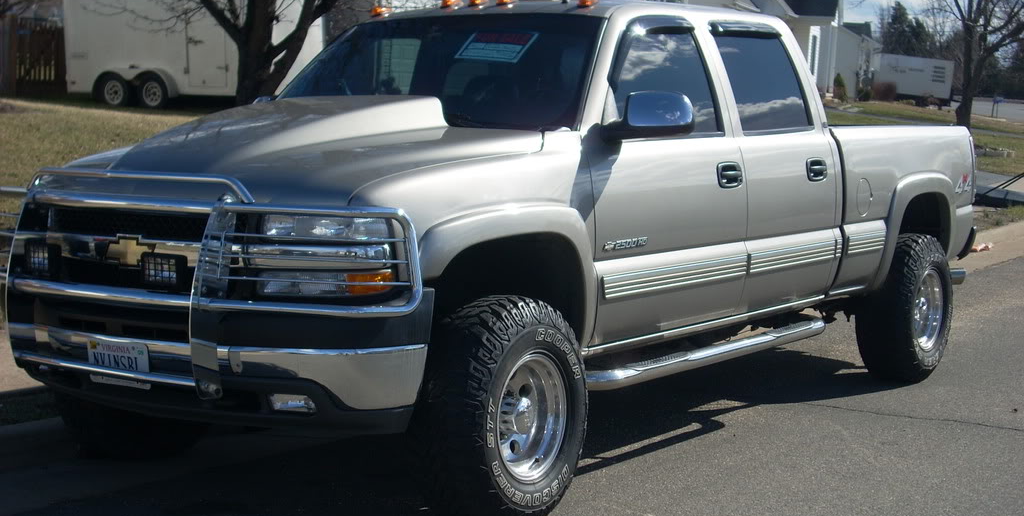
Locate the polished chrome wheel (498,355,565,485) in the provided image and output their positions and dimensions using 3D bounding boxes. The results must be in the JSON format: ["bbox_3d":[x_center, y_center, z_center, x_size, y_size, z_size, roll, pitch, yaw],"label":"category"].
[{"bbox_3d":[-0.006,0.560,5.760,0.200,0.475,0.475,4,6,32],"label":"polished chrome wheel"}]

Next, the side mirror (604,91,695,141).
[{"bbox_3d":[0.525,-0.532,6.036,0.320,0.175,0.160,4,7,35],"label":"side mirror"}]

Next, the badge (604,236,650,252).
[{"bbox_3d":[0.441,-0.055,6.181,0.012,0.042,0.345,4,7,35],"label":"badge"}]

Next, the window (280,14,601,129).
[{"bbox_3d":[-0.345,-0.783,6.700,1.560,0.690,0.180,4,-38,35],"label":"window"}]

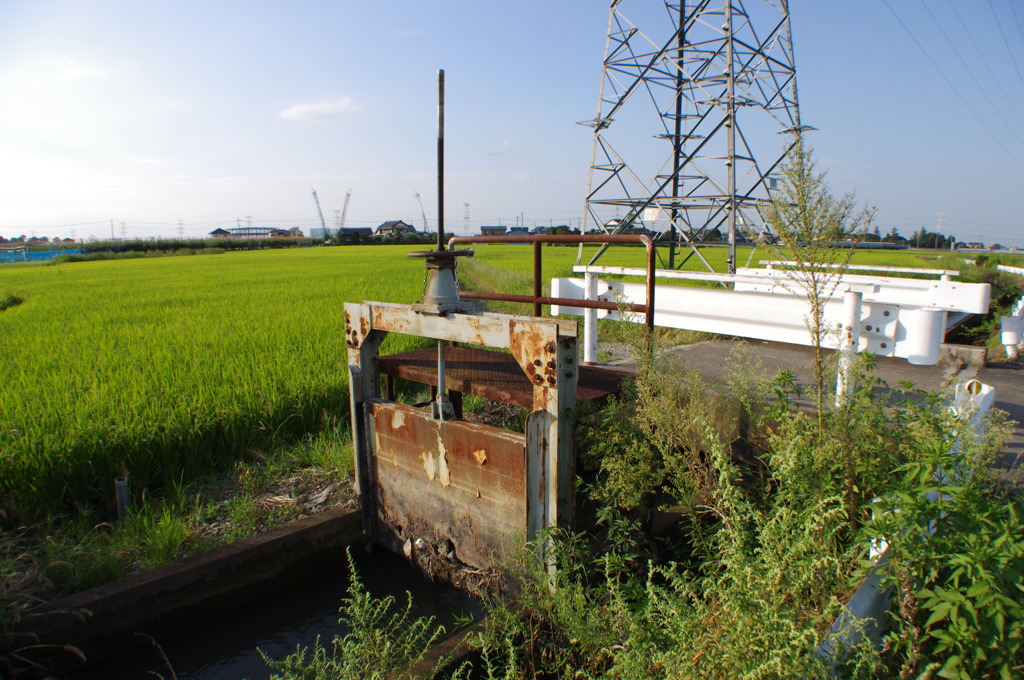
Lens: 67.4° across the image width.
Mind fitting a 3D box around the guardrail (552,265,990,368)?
[{"bbox_3d":[3.162,-0.330,8.206,5.350,0.980,3.700,-7,10,-45],"label":"guardrail"}]

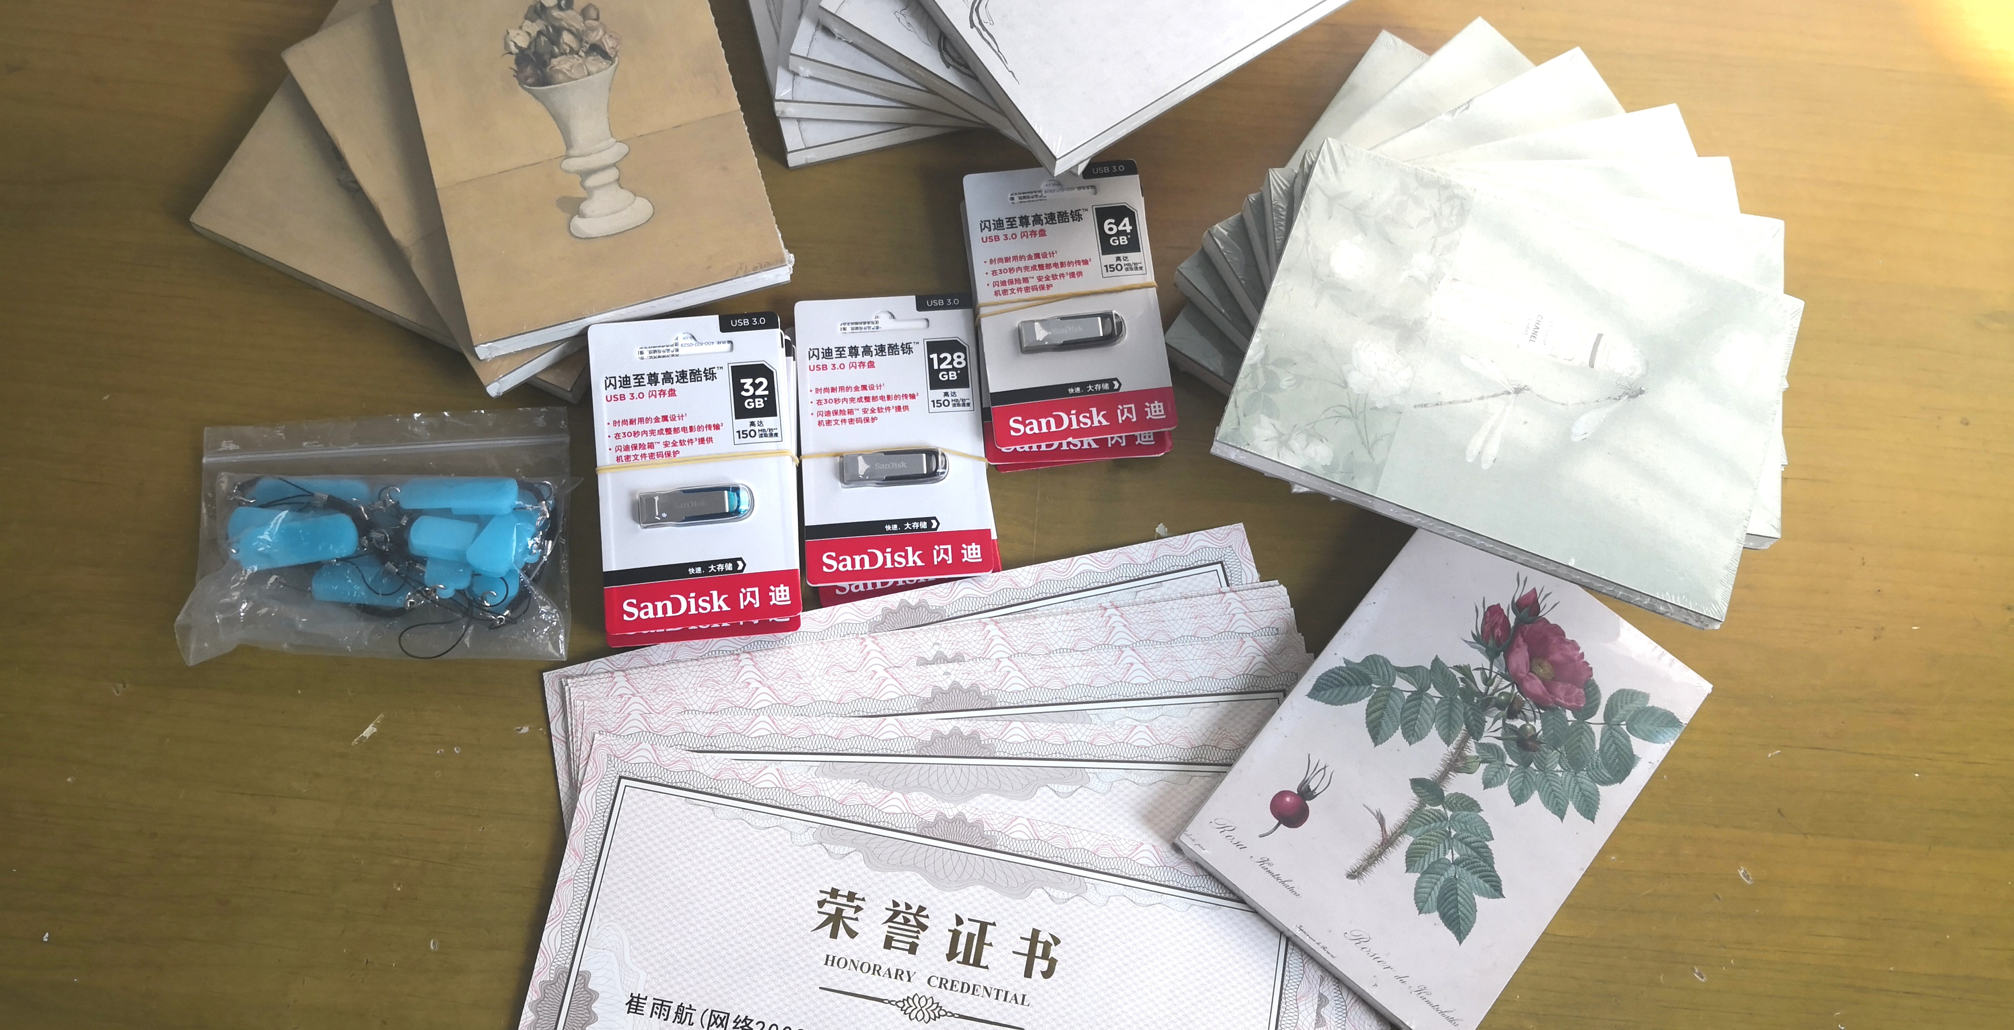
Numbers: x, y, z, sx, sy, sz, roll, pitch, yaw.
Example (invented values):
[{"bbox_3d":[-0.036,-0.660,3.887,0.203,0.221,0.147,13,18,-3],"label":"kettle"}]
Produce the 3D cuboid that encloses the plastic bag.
[{"bbox_3d":[-0.259,0.007,0.641,0.154,0.024,0.107,-2,73,-3],"label":"plastic bag"}]

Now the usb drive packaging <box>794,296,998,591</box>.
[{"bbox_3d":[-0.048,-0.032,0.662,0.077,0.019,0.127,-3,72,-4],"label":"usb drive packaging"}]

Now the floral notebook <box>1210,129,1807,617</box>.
[{"bbox_3d":[0.186,-0.051,0.582,0.188,0.015,0.131,20,74,5],"label":"floral notebook"}]

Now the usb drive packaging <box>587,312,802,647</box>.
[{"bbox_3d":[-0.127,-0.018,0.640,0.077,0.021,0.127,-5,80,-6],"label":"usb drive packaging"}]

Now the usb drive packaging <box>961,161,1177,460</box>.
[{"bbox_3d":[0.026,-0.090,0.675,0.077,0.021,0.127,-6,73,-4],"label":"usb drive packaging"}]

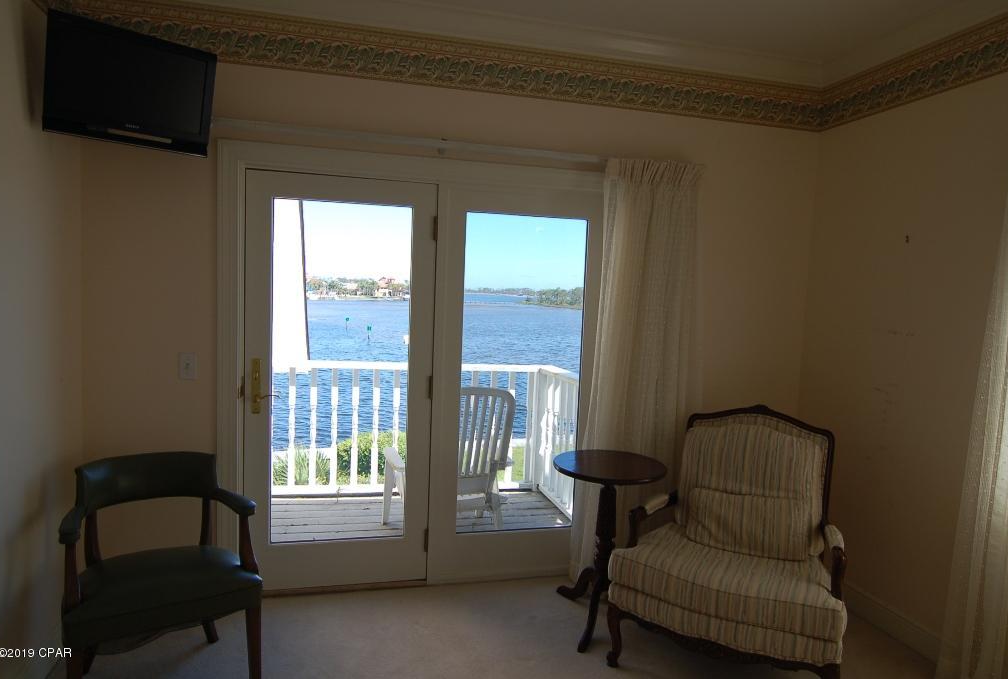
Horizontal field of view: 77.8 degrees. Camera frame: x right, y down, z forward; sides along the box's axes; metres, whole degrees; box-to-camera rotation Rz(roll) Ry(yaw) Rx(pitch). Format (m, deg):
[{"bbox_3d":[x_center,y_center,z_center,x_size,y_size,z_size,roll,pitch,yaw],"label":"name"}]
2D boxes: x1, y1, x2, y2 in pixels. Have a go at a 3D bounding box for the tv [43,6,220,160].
[{"bbox_3d":[-1.414,-0.951,2.379,0.085,0.398,0.565,27,20,36],"label":"tv"}]

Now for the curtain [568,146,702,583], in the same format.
[{"bbox_3d":[0.714,0.176,3.255,0.621,2.183,0.120,1,5,-14],"label":"curtain"}]

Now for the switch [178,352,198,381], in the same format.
[{"bbox_3d":[-1.424,0.122,2.810,0.071,0.117,0.013,1,5,-14],"label":"switch"}]

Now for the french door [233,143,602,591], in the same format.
[{"bbox_3d":[-0.367,0.192,3.093,1.867,2.089,0.090,1,5,-14],"label":"french door"}]

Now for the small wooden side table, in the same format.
[{"bbox_3d":[0.462,0.934,2.846,0.512,0.738,0.512,2,5,0],"label":"small wooden side table"}]

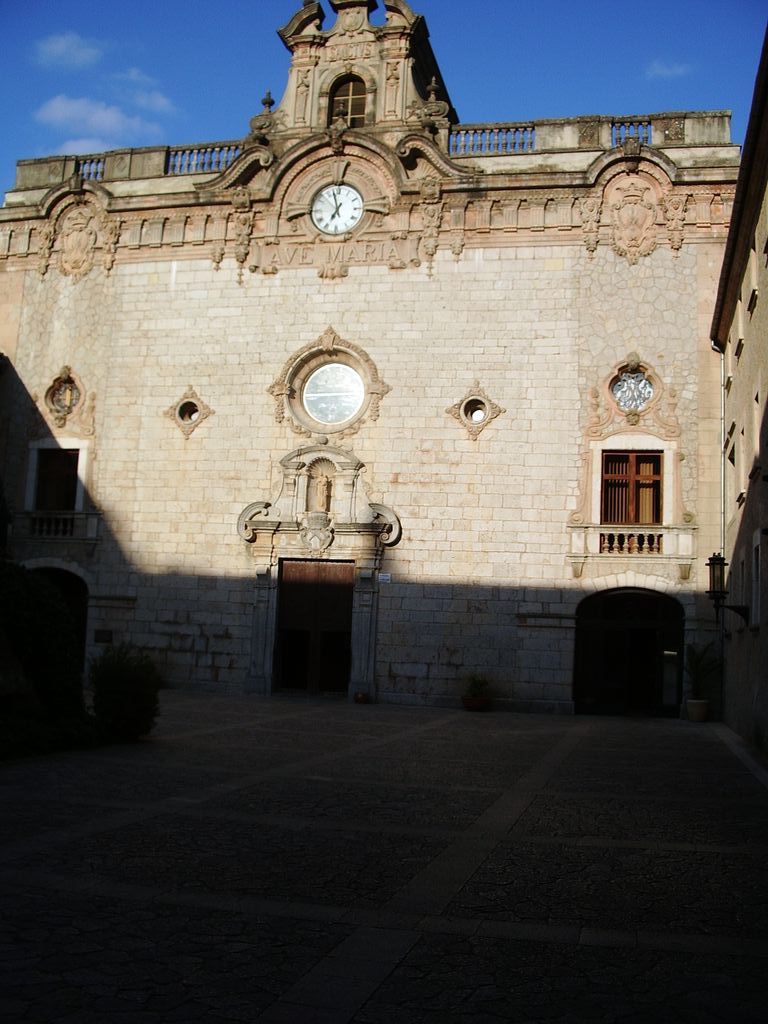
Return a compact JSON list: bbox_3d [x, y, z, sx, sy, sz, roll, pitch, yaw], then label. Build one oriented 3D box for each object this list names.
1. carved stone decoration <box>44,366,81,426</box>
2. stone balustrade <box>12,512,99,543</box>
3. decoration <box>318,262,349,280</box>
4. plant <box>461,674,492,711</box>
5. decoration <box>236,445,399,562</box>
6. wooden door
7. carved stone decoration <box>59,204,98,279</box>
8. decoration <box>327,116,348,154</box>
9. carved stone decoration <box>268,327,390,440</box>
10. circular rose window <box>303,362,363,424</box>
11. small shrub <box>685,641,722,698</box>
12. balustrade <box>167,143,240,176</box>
[{"bbox_3d":[-10.003,-3.597,32.241,1.250,1.920,0.350,1,-8,14],"label":"carved stone decoration"},{"bbox_3d":[-9.806,0.460,30.941,2.891,0.804,0.400,1,-7,14],"label":"stone balustrade"},{"bbox_3d":[-1.326,-6.317,27.202,0.750,0.420,0.300,1,-7,11],"label":"decoration"},{"bbox_3d":[2.413,4.703,26.954,0.735,0.911,0.706,1,-7,14],"label":"plant"},{"bbox_3d":[-2.187,-0.345,34.737,5.584,3.747,0.800,1,-8,14],"label":"decoration"},{"bbox_3d":[-1.949,3.184,29.057,2.097,3.647,0.150,1,-7,14],"label":"wooden door"},{"bbox_3d":[-9.492,-8.403,32.181,1.098,2.254,0.300,1,-7,14],"label":"carved stone decoration"},{"bbox_3d":[-1.356,-10.995,30.249,0.539,0.960,0.500,1,-7,14],"label":"decoration"},{"bbox_3d":[-1.555,-3.646,29.560,3.479,3.214,0.450,1,-7,14],"label":"carved stone decoration"},{"bbox_3d":[-1.477,-3.484,30.440,1.900,1.900,0.250,1,-8,14],"label":"circular rose window"},{"bbox_3d":[7.238,3.617,23.540,0.780,1.260,0.750,1,-7,11],"label":"small shrub"},{"bbox_3d":[-4.988,-9.782,28.719,2.200,0.760,0.300,1,-7,11],"label":"balustrade"}]

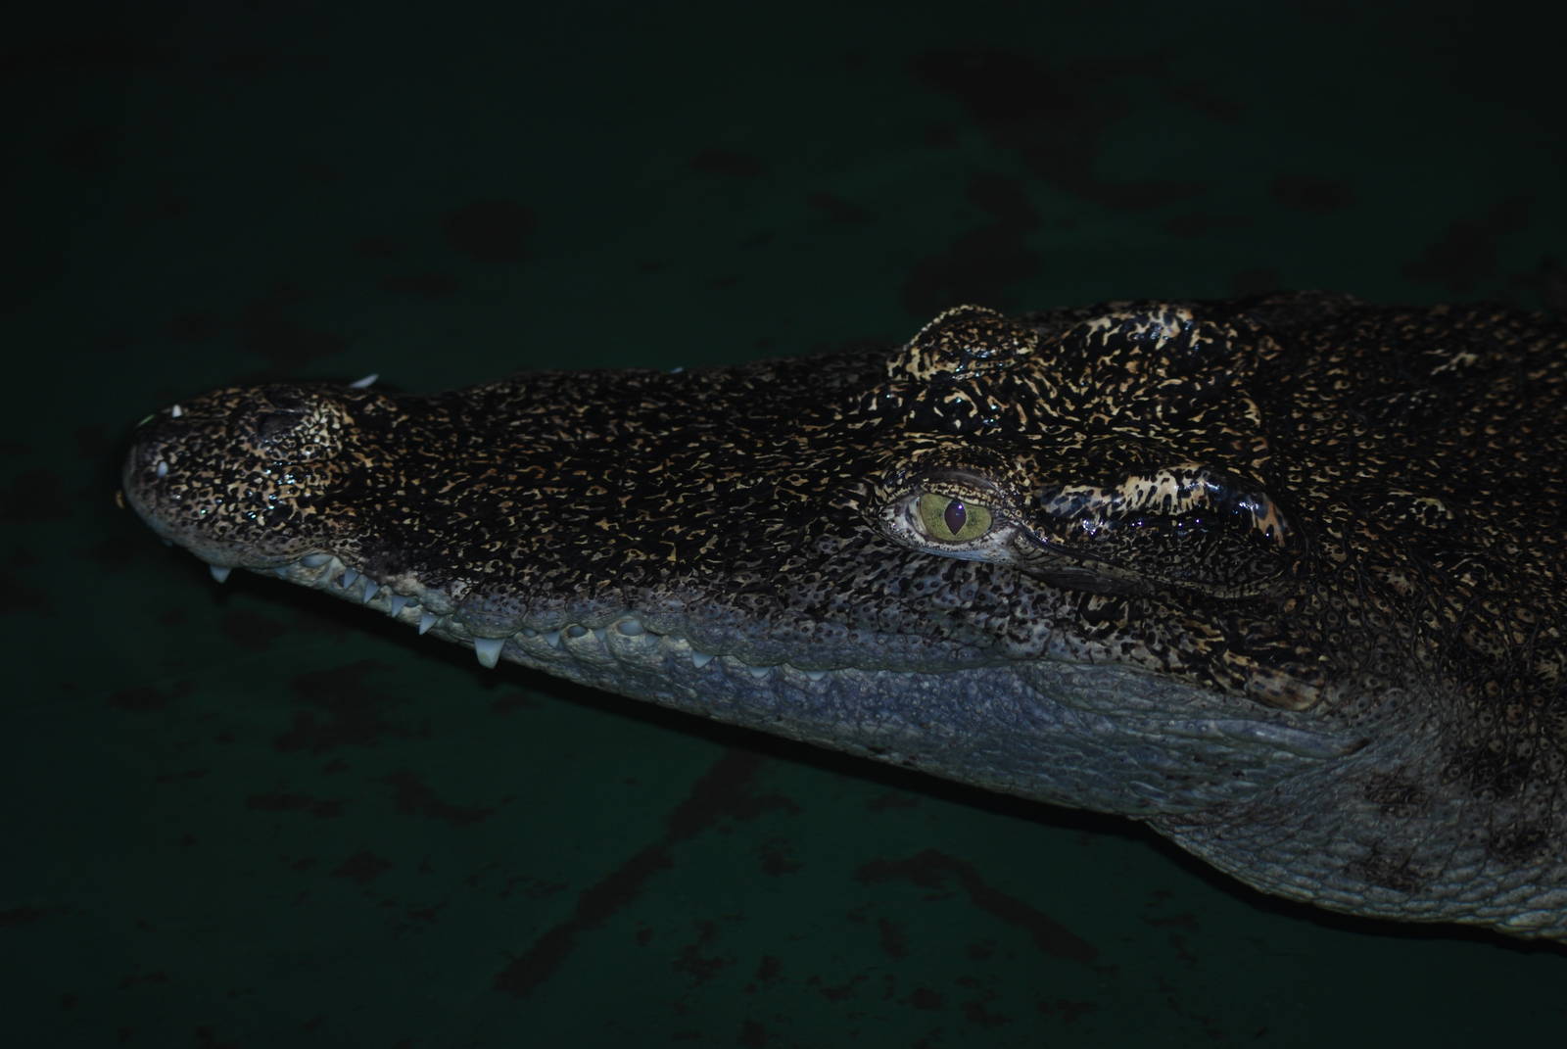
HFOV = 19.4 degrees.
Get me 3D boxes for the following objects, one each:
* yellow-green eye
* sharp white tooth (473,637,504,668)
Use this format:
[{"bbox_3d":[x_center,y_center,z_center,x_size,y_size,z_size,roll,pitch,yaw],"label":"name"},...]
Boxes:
[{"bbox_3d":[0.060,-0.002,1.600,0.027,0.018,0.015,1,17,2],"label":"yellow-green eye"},{"bbox_3d":[-0.107,0.046,1.660,0.011,0.013,0.009,6,40,7],"label":"sharp white tooth"}]

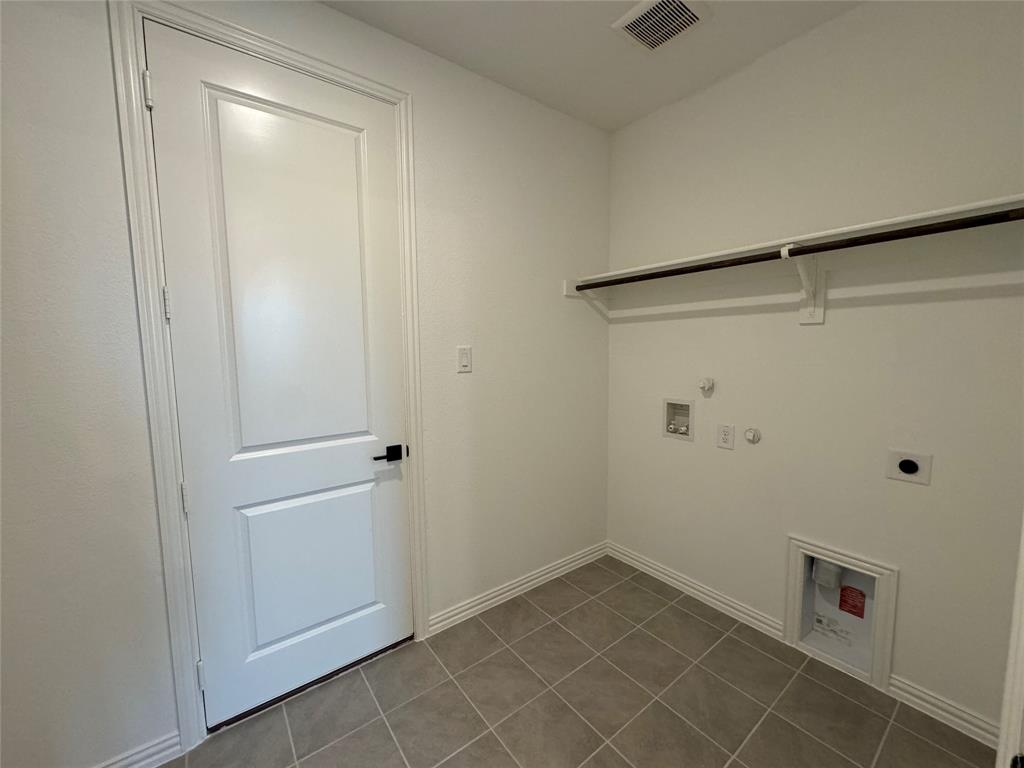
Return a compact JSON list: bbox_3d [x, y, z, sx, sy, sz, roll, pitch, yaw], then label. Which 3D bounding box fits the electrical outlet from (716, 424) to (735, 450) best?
[{"bbox_3d":[1.108,0.275,2.148,0.009,0.128,0.086,-5,7,-37],"label":"electrical outlet"}]

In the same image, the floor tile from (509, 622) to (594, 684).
[{"bbox_3d":[0.194,1.266,1.960,0.300,0.013,0.300,-5,7,-37],"label":"floor tile"}]

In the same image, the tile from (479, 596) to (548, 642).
[{"bbox_3d":[0.014,1.245,2.196,0.300,0.013,0.287,-5,7,-37],"label":"tile"}]

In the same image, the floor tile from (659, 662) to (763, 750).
[{"bbox_3d":[0.804,1.288,1.661,0.300,0.013,0.300,-5,7,-37],"label":"floor tile"}]

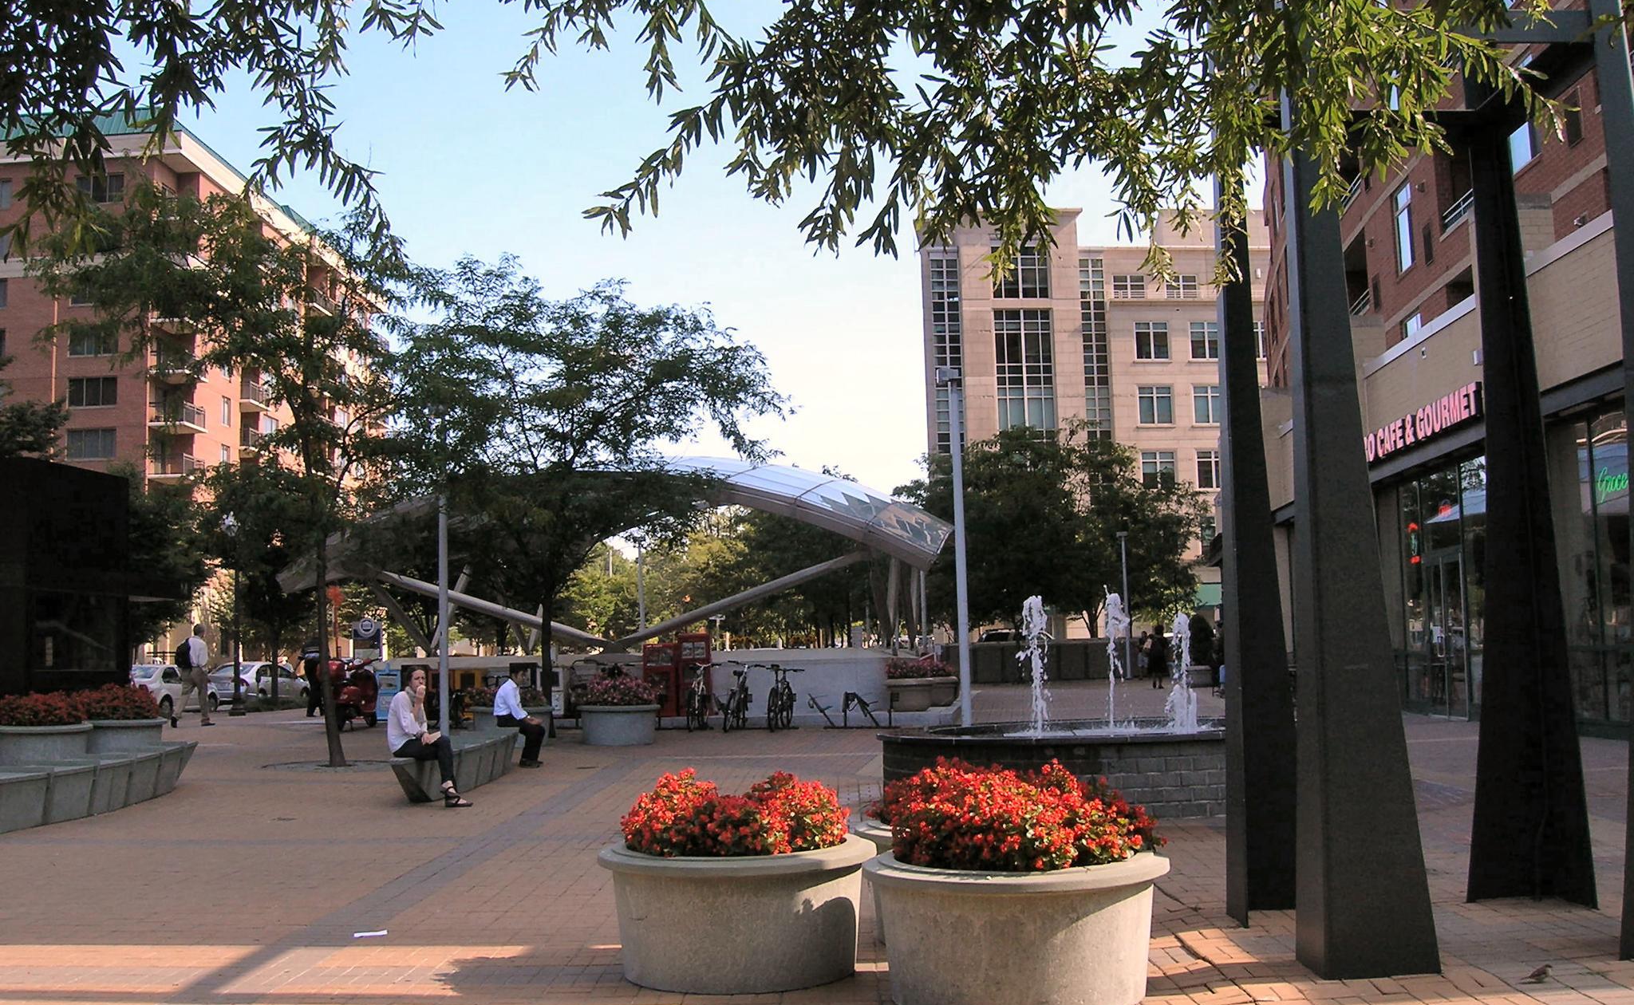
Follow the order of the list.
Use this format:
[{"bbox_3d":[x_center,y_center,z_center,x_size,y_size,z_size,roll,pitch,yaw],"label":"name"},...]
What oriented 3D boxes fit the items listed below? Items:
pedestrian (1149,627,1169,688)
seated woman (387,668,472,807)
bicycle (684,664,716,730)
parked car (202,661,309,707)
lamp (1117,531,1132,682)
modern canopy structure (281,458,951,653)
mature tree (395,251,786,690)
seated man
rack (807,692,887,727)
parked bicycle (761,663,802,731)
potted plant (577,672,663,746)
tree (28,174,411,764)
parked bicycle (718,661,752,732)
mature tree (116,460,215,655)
[{"bbox_3d":[8.962,4.061,42.000,0.500,1.660,0.420,-2,-5,0],"label":"pedestrian"},{"bbox_3d":[-3.600,2.182,14.900,0.800,1.260,0.520,-4,-5,18],"label":"seated woman"},{"bbox_3d":[-1.845,3.111,25.600,0.600,1.070,1.720,-2,-5,8],"label":"bicycle"},{"bbox_3d":[-18.789,6.158,54.500,1.750,1.440,4.500,-3,-5,12],"label":"parked car"},{"bbox_3d":[9.978,3.372,52.000,0.400,4.800,0.350,-2,-5,0],"label":"lamp"},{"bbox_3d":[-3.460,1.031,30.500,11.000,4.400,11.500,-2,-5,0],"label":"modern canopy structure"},{"bbox_3d":[-3.790,-0.062,25.800,6.600,7.800,6.200,-2,-5,0],"label":"mature tree"},{"bbox_3d":[-3.758,2.746,20.300,0.720,1.260,0.500,-2,-5,3],"label":"seated man"},{"bbox_3d":[0.477,3.297,25.500,1.350,0.580,0.650,-3,-5,10],"label":"rack"},{"bbox_3d":[-0.527,3.044,25.000,0.600,1.060,1.700,-3,-5,12],"label":"parked bicycle"},{"bbox_3d":[-2.891,3.020,23.500,1.270,1.040,1.270,-2,-5,0],"label":"potted plant"},{"bbox_3d":[-7.364,-0.337,19.700,4.600,7.150,4.700,-2,-5,0],"label":"tree"},{"bbox_3d":[-1.224,3.034,25.000,0.600,1.070,1.700,-3,-5,12],"label":"parked bicycle"},{"bbox_3d":[-17.773,2.289,42.000,4.500,6.700,4.500,-2,-5,0],"label":"mature tree"}]

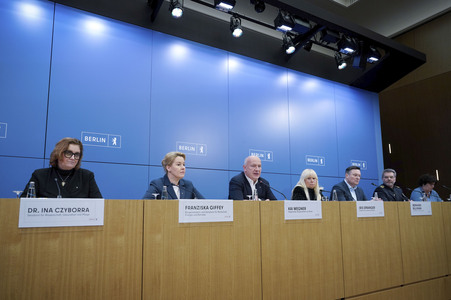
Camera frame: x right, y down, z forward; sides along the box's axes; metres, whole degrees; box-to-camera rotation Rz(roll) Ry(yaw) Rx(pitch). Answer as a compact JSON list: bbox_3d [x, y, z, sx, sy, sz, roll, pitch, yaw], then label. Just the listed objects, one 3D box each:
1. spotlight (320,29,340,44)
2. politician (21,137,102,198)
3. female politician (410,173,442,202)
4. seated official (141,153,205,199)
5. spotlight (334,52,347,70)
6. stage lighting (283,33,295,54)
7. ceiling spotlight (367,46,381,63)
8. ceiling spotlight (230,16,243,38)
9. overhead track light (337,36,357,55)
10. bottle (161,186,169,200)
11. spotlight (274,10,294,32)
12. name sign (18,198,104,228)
[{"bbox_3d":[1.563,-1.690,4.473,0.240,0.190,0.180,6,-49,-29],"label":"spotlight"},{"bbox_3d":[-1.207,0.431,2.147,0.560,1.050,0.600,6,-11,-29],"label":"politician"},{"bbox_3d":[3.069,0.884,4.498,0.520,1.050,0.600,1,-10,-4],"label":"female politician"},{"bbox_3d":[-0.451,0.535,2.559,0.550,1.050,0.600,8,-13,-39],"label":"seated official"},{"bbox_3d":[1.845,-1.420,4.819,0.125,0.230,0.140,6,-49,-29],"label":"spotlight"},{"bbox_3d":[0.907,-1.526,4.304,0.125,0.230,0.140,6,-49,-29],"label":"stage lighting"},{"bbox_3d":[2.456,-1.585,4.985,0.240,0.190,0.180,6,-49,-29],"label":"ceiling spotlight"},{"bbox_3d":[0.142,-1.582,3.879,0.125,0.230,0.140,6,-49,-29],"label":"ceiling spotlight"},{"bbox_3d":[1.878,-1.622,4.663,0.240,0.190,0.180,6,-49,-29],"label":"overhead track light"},{"bbox_3d":[-0.462,0.370,2.256,0.056,0.190,0.056,6,-11,-29],"label":"bottle"},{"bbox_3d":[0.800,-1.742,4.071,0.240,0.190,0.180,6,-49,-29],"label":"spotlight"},{"bbox_3d":[-0.894,0.350,1.670,0.420,0.150,0.025,6,-11,-29],"label":"name sign"}]

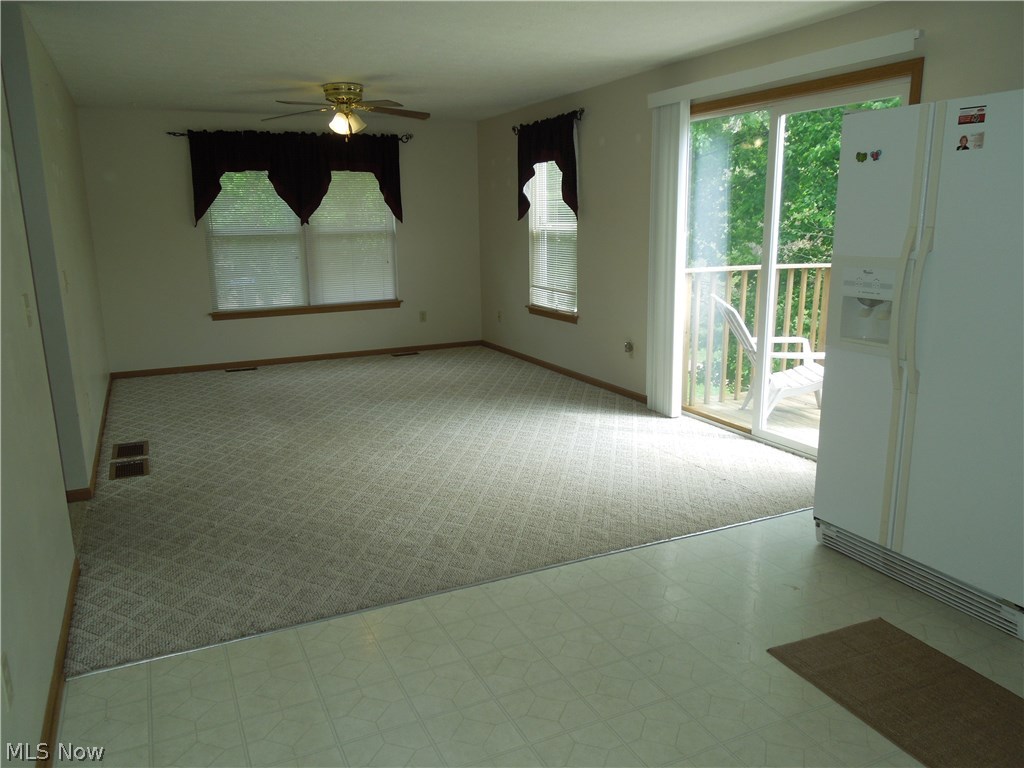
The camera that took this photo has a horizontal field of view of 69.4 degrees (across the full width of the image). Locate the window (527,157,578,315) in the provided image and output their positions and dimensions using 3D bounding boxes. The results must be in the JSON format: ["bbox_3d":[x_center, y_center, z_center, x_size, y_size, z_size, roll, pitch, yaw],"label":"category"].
[{"bbox_3d":[0.363,-1.366,6.639,0.120,1.390,0.864,-7,14,-26],"label":"window"}]

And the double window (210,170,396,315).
[{"bbox_3d":[-2.035,-1.468,7.330,1.807,1.390,0.120,-7,14,-23],"label":"double window"}]

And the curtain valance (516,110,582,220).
[{"bbox_3d":[0.305,-1.859,6.423,0.130,0.859,1.062,-7,14,-26],"label":"curtain valance"}]

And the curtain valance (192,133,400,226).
[{"bbox_3d":[-2.018,-1.975,7.128,1.976,0.859,0.130,-7,14,-23],"label":"curtain valance"}]

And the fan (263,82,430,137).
[{"bbox_3d":[-1.230,-2.065,5.604,1.251,0.362,1.271,-7,14,-26],"label":"fan"}]

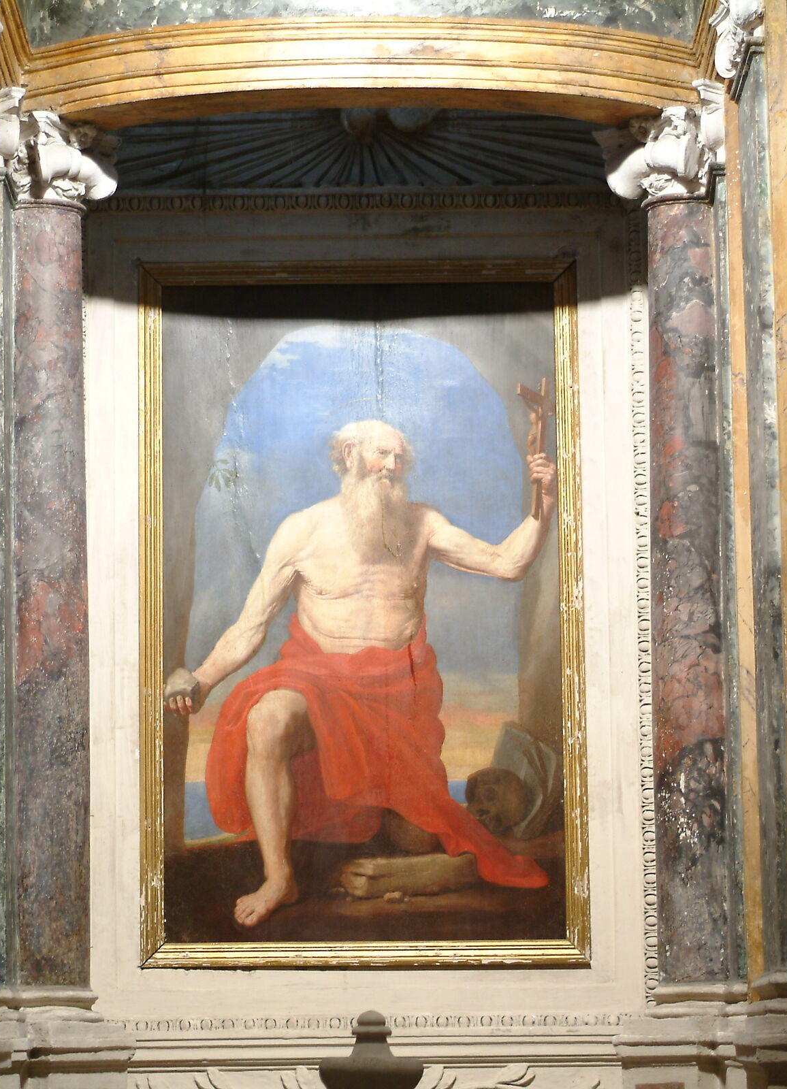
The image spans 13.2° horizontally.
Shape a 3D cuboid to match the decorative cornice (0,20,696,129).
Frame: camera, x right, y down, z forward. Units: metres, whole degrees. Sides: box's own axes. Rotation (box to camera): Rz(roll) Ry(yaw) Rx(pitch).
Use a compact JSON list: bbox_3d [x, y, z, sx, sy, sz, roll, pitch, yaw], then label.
[{"bbox_3d":[-0.101,-1.344,9.723,1.935,0.260,0.280,-1,-6,1],"label":"decorative cornice"}]

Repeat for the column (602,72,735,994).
[{"bbox_3d":[0.767,-0.018,9.592,0.309,2.490,0.320,-1,-6,1],"label":"column"}]

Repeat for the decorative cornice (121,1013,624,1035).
[{"bbox_3d":[-0.061,1.373,9.748,1.437,0.058,0.050,-1,-6,1],"label":"decorative cornice"}]

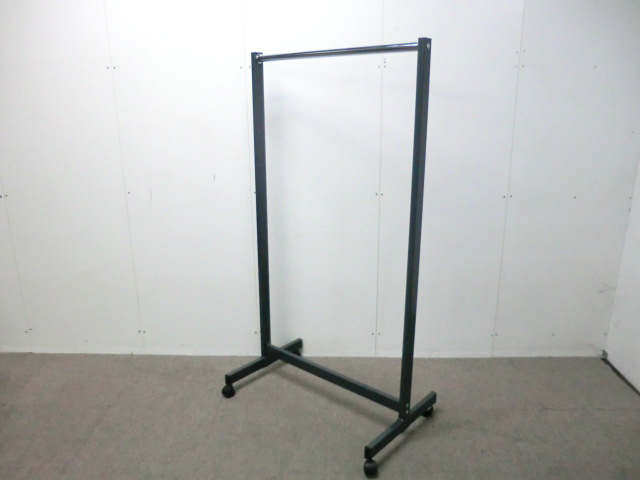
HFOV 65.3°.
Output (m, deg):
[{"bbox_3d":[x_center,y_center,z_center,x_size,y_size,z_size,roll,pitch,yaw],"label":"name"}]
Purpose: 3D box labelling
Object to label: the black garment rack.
[{"bbox_3d":[0.040,0.021,2.223,0.896,1.650,0.538,13,19,39],"label":"black garment rack"}]

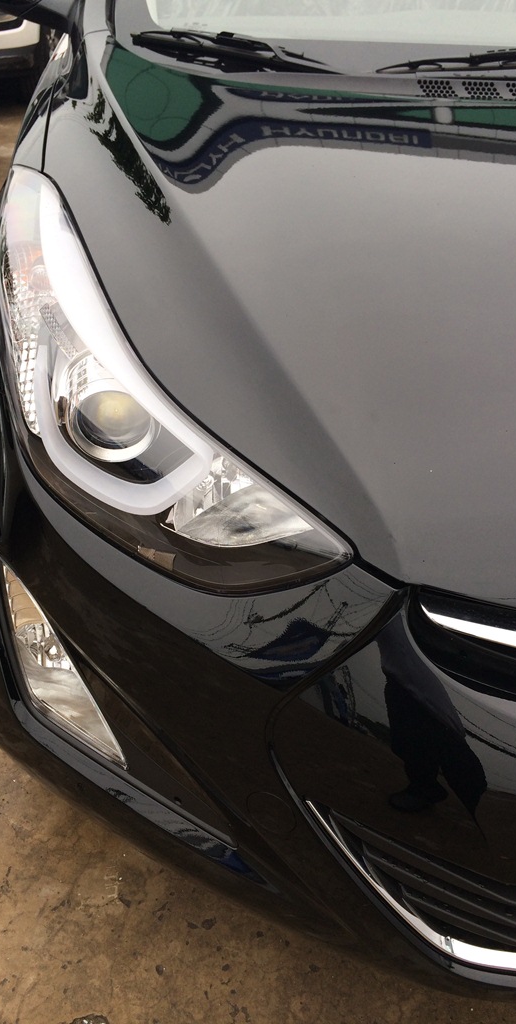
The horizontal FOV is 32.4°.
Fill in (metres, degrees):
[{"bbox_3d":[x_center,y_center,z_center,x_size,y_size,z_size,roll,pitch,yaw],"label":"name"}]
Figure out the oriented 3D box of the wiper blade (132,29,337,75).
[{"bbox_3d":[-0.045,-0.822,1.590,0.375,0.060,0.080,9,35,7],"label":"wiper blade"}]

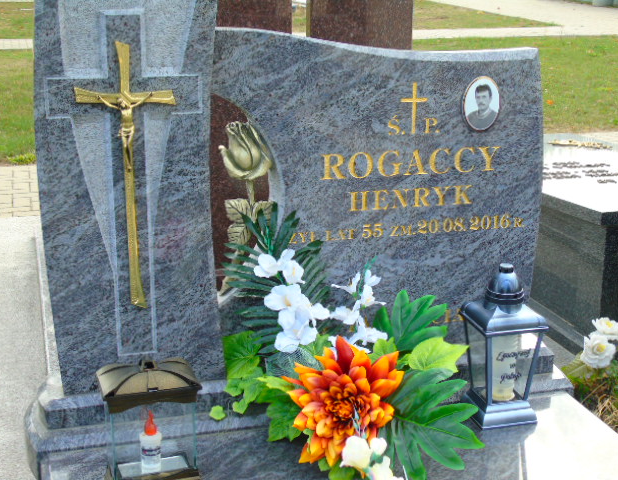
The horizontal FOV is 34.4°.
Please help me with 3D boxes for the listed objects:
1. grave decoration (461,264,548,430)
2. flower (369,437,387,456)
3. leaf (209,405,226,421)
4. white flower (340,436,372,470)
[{"bbox_3d":[0.379,0.198,1.959,0.128,0.310,0.128,-4,16,-14],"label":"grave decoration"},{"bbox_3d":[0.120,0.358,1.730,0.031,0.031,0.029,2,16,4],"label":"flower"},{"bbox_3d":[-0.177,0.334,1.930,0.031,0.030,0.014,-1,16,-5],"label":"leaf"},{"bbox_3d":[0.080,0.366,1.720,0.053,0.052,0.050,1,16,3],"label":"white flower"}]

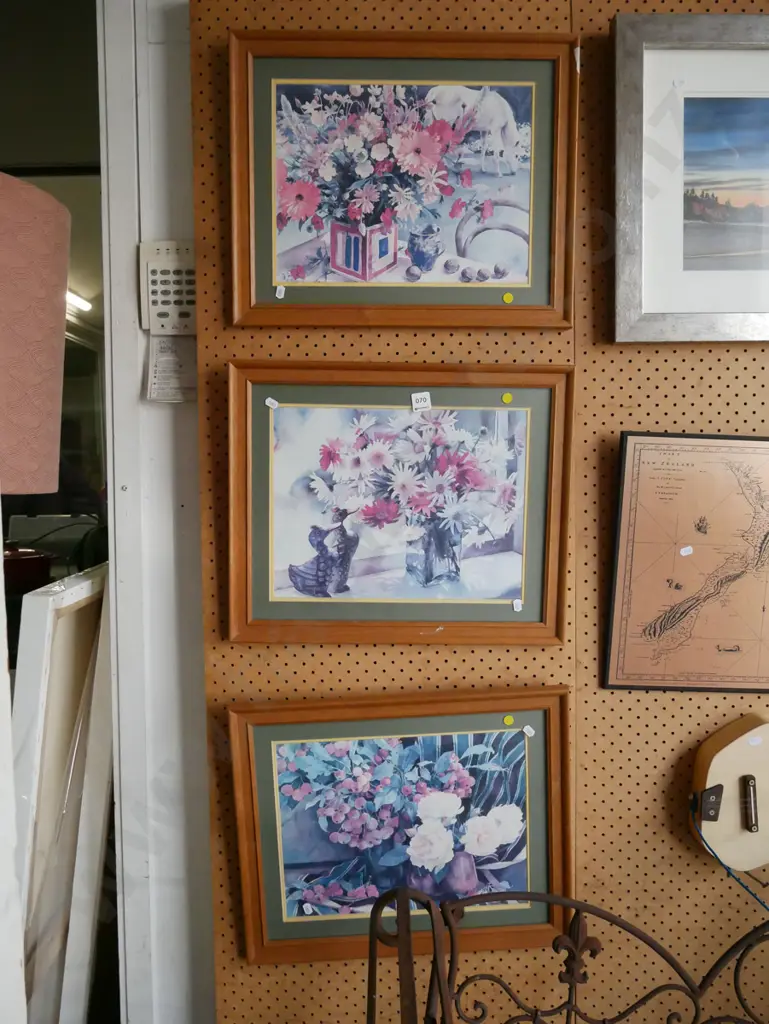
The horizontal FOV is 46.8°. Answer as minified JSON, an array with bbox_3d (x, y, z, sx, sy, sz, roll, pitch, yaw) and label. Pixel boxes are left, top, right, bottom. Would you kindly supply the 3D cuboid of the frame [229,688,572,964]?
[{"bbox_3d":[0.030,0.455,1.264,0.476,0.395,0.030,-2,7,-1],"label":"frame"}]

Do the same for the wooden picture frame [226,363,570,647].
[{"bbox_3d":[0.021,-0.009,1.235,0.468,0.386,0.025,1,7,-1],"label":"wooden picture frame"}]

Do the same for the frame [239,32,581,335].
[{"bbox_3d":[0.028,-0.452,1.204,0.476,0.395,0.030,0,5,-2],"label":"frame"}]

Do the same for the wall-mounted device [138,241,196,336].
[{"bbox_3d":[-0.300,-0.312,1.244,0.088,0.133,0.028,-1,4,-1],"label":"wall-mounted device"}]

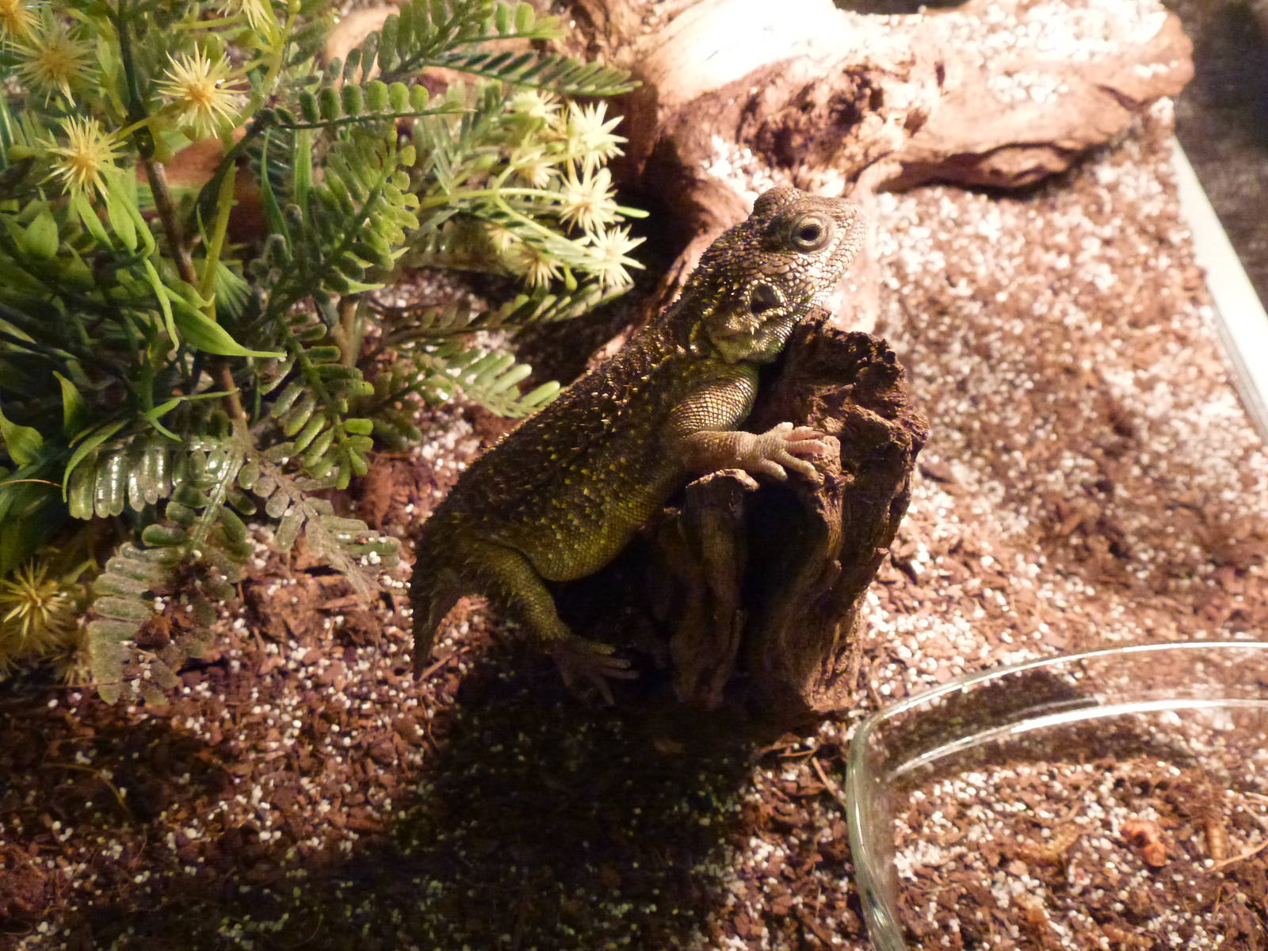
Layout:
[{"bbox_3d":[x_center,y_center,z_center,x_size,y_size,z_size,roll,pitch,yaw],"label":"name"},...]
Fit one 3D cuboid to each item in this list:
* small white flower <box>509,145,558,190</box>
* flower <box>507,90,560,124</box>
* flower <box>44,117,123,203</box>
[{"bbox_3d":[-0.035,-0.104,0.560,0.018,0.017,0.015,-32,23,-27],"label":"small white flower"},{"bbox_3d":[-0.034,-0.125,0.560,0.019,0.015,0.016,11,6,10],"label":"flower"},{"bbox_3d":[-0.152,-0.088,0.455,0.021,0.016,0.022,-9,74,-9],"label":"flower"}]

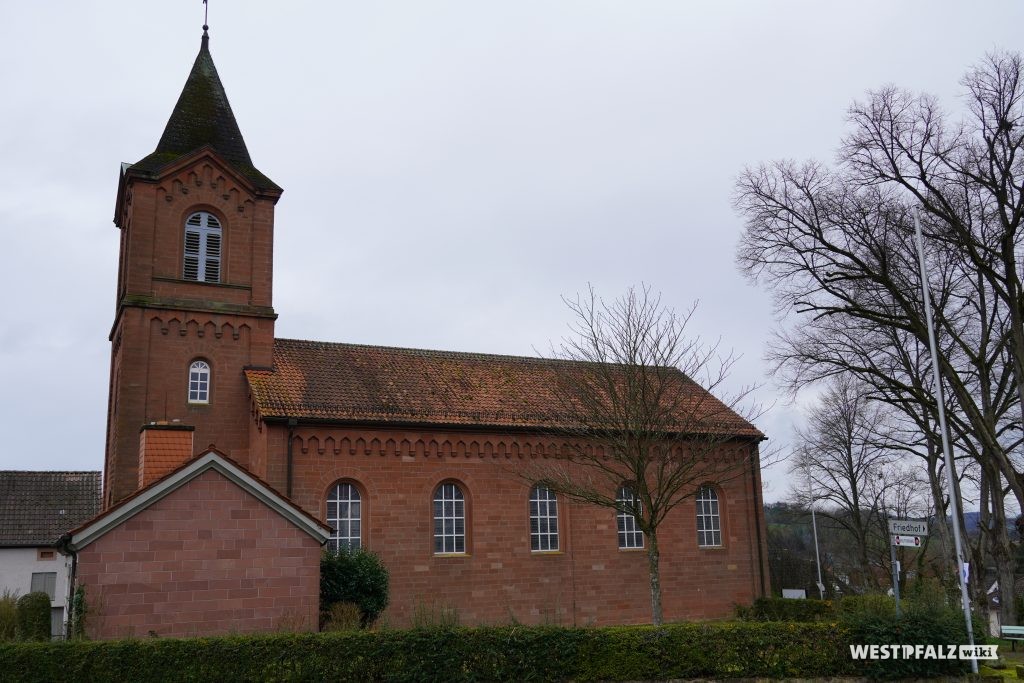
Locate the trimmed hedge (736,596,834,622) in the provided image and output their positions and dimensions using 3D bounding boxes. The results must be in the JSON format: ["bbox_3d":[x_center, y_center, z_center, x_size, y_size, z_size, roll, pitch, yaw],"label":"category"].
[{"bbox_3d":[10.859,10.792,37.000,3.863,1.277,1.300,-1,-12,0],"label":"trimmed hedge"}]

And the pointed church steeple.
[{"bbox_3d":[-13.607,-9.873,41.060,6.000,8.600,6.000,5,-14,-27],"label":"pointed church steeple"}]

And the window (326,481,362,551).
[{"bbox_3d":[-6.198,6.534,34.692,1.317,2.697,0.300,5,-14,-27],"label":"window"}]

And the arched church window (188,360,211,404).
[{"bbox_3d":[-12.090,1.589,36.361,0.788,1.694,0.250,5,-14,-27],"label":"arched church window"}]

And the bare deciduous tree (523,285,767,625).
[{"bbox_3d":[4.404,4.049,31.200,8.110,12.331,7.900,-1,-12,0],"label":"bare deciduous tree"}]

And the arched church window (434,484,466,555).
[{"bbox_3d":[-2.419,6.900,36.602,1.339,2.741,0.300,5,-14,-27],"label":"arched church window"}]

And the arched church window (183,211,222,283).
[{"bbox_3d":[-12.338,-3.805,37.525,1.416,2.962,0.250,5,-14,-27],"label":"arched church window"}]

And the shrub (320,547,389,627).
[{"bbox_3d":[-5.557,8.954,32.300,2.615,3.708,2.400,-1,-12,0],"label":"shrub"}]

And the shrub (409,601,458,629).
[{"bbox_3d":[-2.642,9.647,32.000,1.636,1.580,1.200,-1,-12,0],"label":"shrub"}]

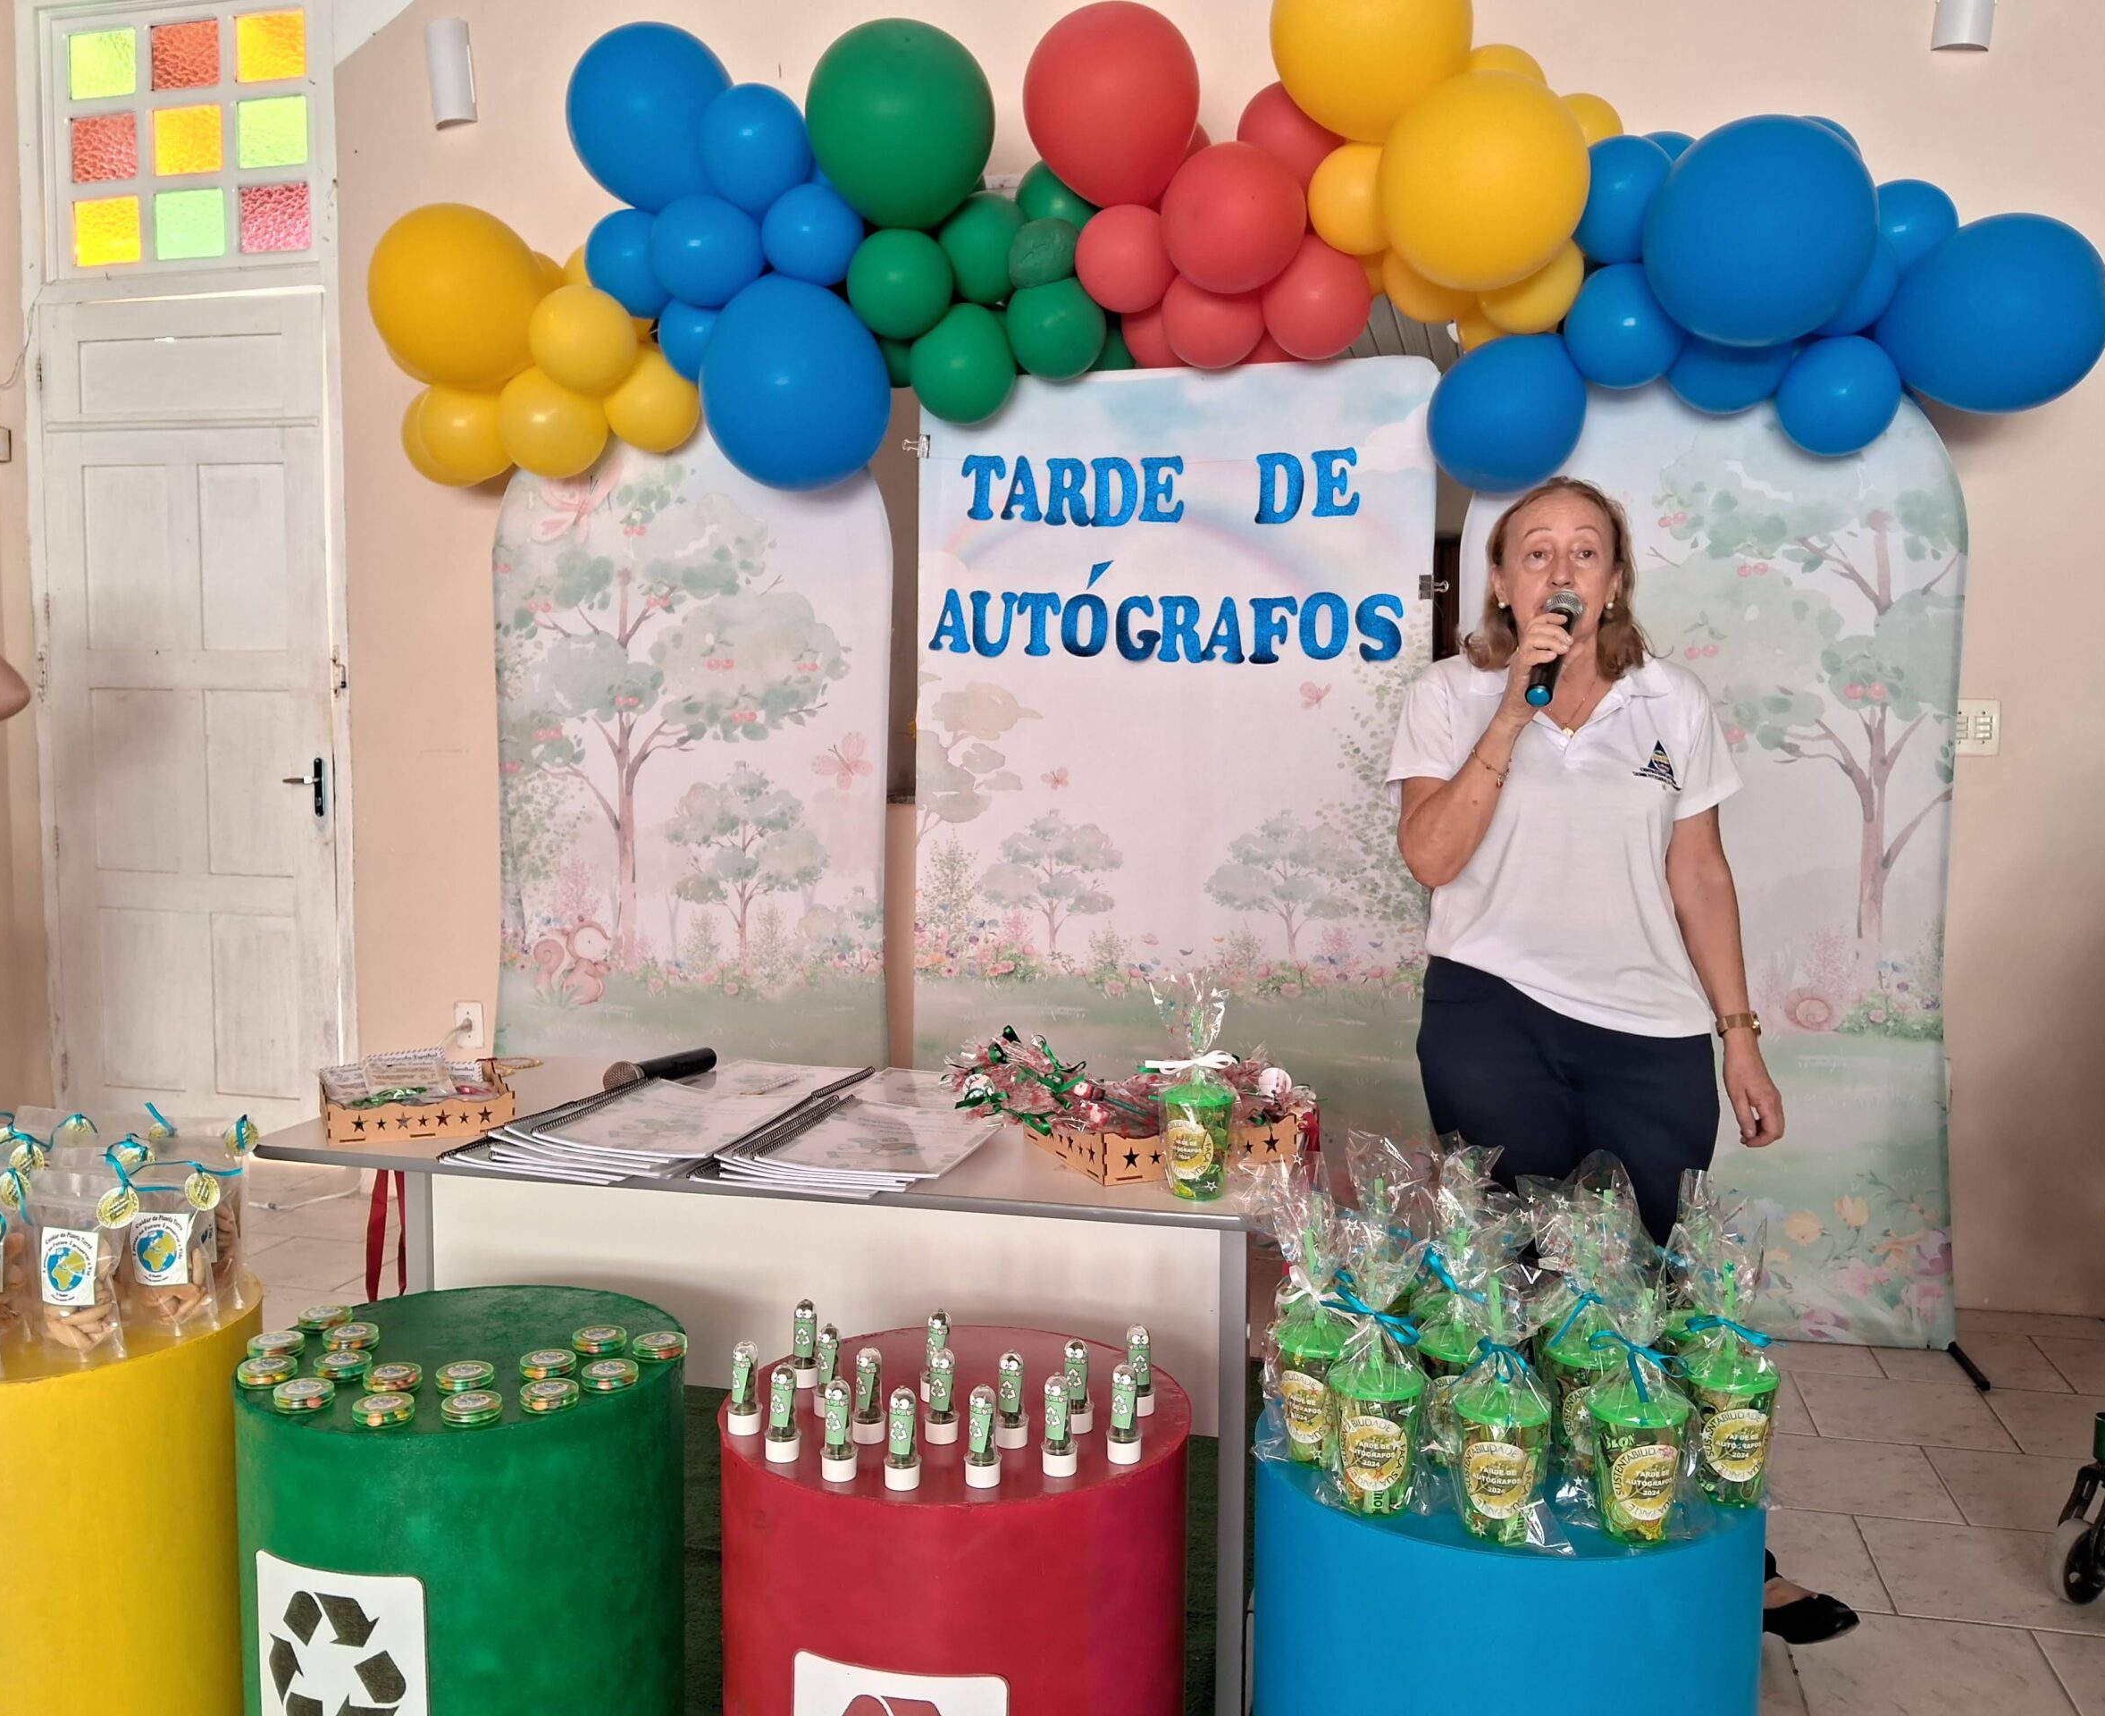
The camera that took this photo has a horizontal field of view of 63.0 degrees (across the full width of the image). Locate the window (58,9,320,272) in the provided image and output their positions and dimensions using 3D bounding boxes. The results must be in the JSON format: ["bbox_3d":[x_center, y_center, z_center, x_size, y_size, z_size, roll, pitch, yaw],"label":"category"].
[{"bbox_3d":[-2.371,-1.957,4.699,0.865,0.643,0.050,1,4,15],"label":"window"}]

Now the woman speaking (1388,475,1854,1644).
[{"bbox_3d":[0.813,0.264,2.498,0.590,1.600,0.380,1,4,15],"label":"woman speaking"}]

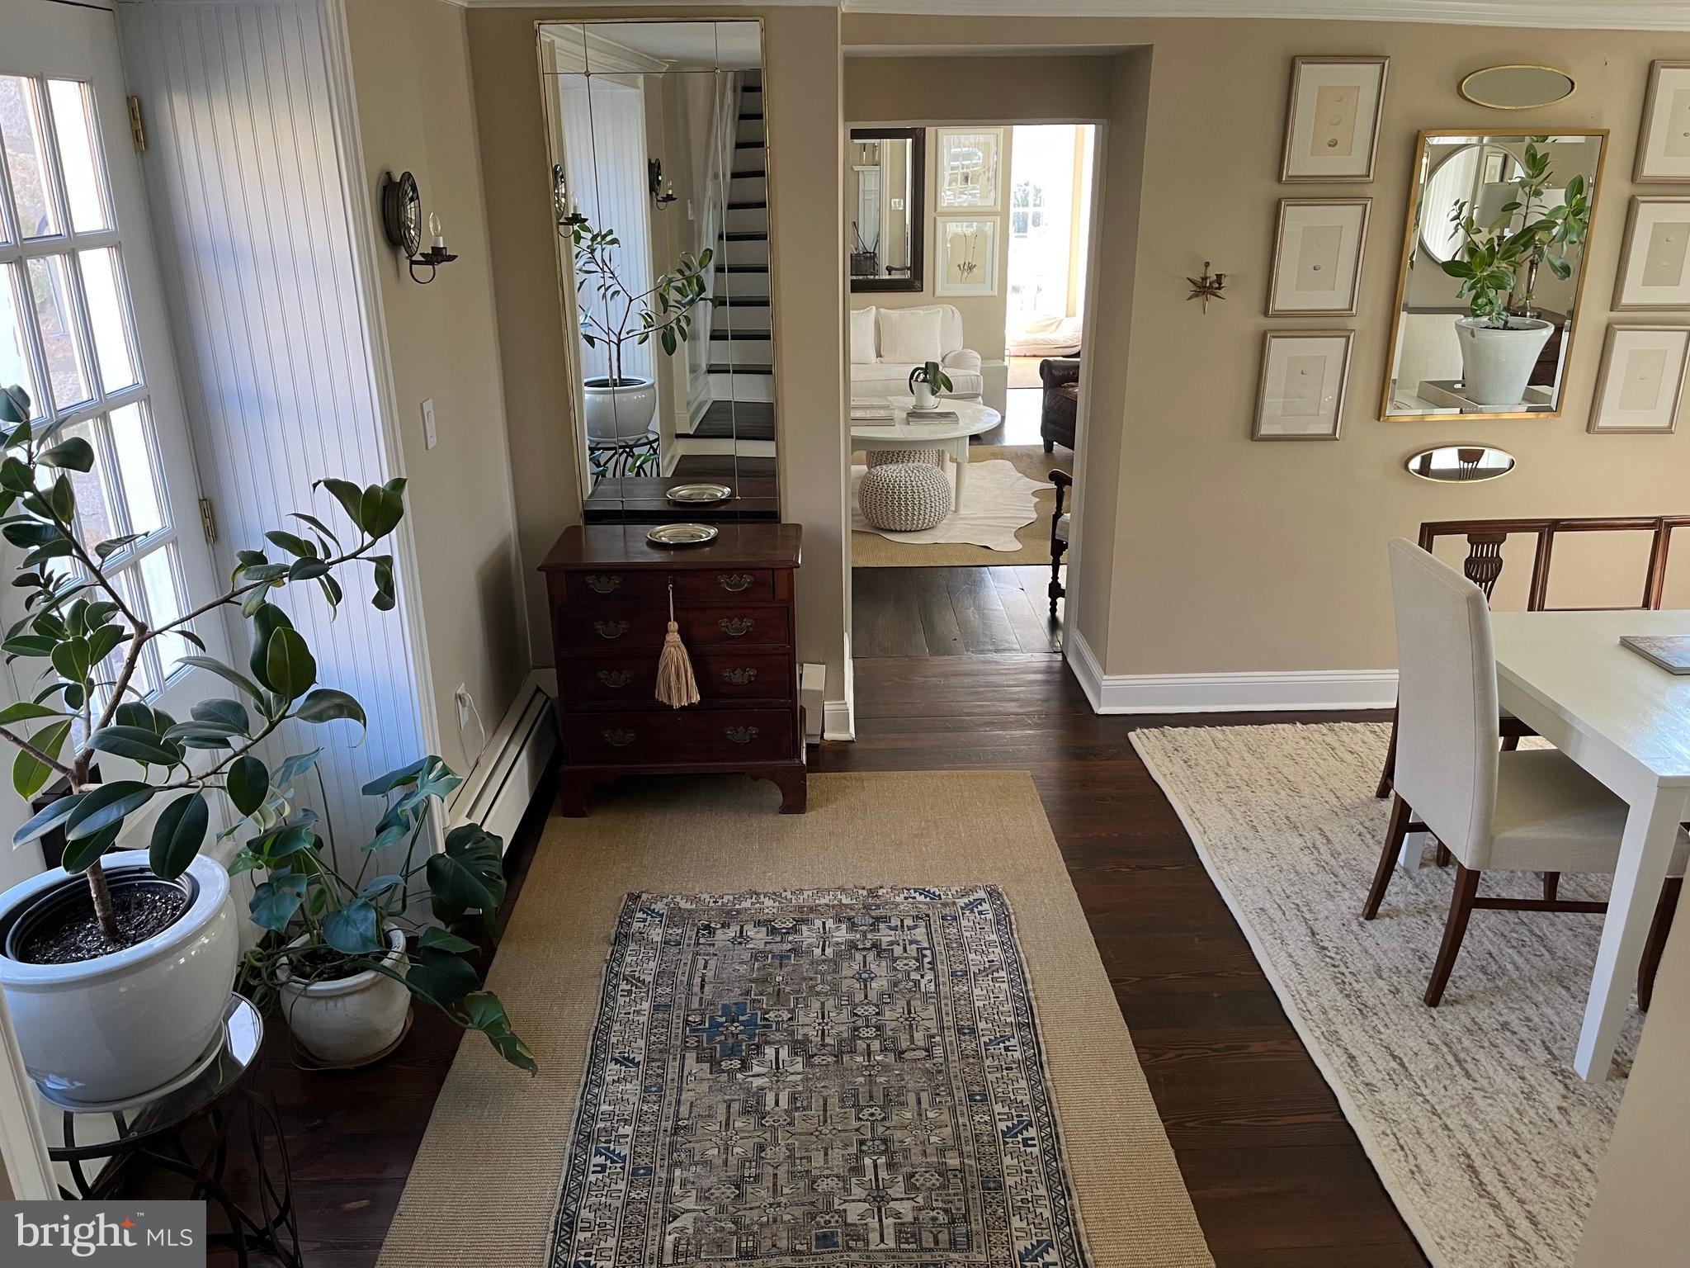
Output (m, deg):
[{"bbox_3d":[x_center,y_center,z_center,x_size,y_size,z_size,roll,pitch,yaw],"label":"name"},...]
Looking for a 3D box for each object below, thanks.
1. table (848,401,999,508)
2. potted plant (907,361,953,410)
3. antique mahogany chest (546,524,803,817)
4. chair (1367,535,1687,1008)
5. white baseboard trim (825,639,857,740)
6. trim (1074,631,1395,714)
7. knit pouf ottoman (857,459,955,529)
[{"bbox_3d":[0.287,-1.059,7.547,1.270,0.475,1.270,-1,21,-2],"label":"table"},{"bbox_3d":[0.513,-1.481,7.612,0.270,0.270,0.230,-1,21,-2],"label":"potted plant"},{"bbox_3d":[-0.505,0.106,3.978,0.762,0.802,0.450,-1,21,-2],"label":"antique mahogany chest"},{"bbox_3d":[1.642,0.330,3.050,0.620,1.025,0.480,-1,21,-2],"label":"chair"},{"bbox_3d":[-0.027,0.181,4.719,0.108,0.155,0.690,-1,21,-2],"label":"white baseboard trim"},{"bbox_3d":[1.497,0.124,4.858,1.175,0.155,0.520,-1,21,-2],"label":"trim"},{"bbox_3d":[0.328,-0.735,6.845,0.504,0.350,0.505,-1,21,-2],"label":"knit pouf ottoman"}]

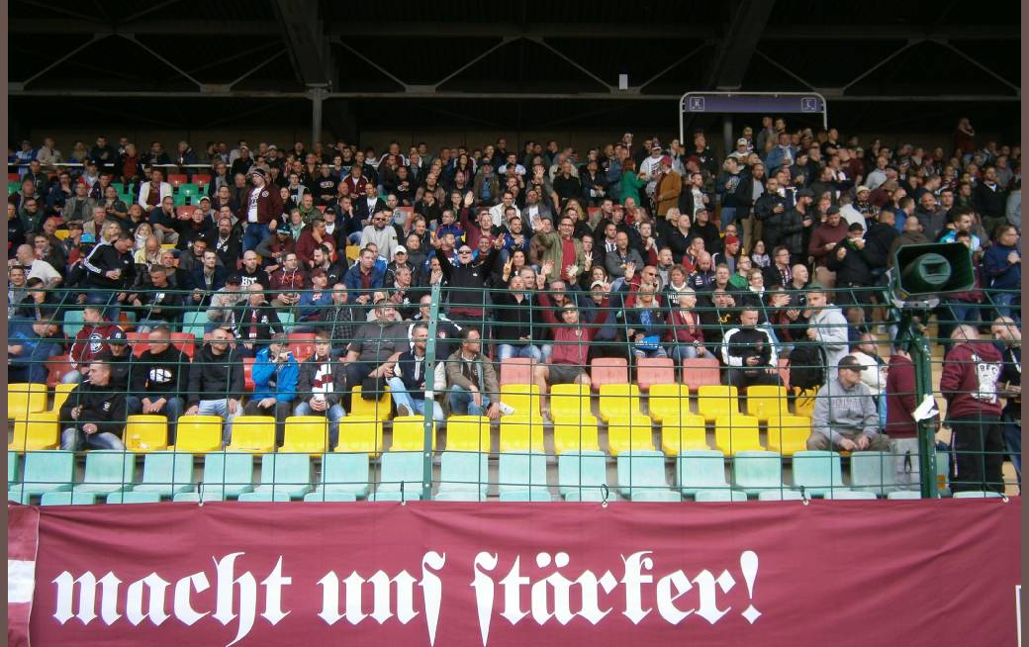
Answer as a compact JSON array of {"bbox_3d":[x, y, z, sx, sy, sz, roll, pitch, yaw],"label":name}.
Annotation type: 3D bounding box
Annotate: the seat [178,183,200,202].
[{"bbox_3d":[-6.544,-2.629,21.500,0.430,0.380,0.400,0,-5,0],"label":"seat"}]

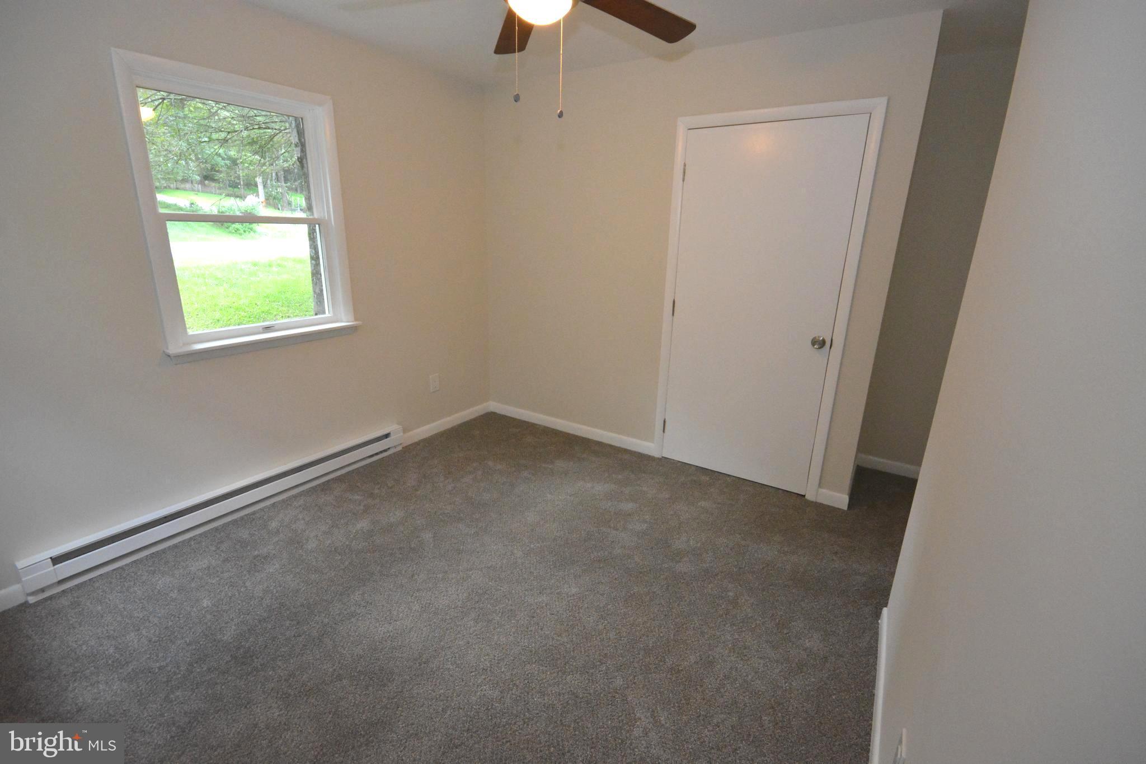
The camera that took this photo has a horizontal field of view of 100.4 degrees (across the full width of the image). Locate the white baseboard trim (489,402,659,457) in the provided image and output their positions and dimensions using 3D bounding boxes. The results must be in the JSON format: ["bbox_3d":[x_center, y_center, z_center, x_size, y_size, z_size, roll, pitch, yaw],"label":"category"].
[{"bbox_3d":[-0.060,0.341,3.694,1.530,0.096,0.016,11,19,31],"label":"white baseboard trim"}]

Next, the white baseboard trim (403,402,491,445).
[{"bbox_3d":[-0.963,0.318,3.713,0.016,0.096,0.923,11,19,31],"label":"white baseboard trim"}]

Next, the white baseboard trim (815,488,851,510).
[{"bbox_3d":[1.480,0.669,2.723,0.164,0.086,0.016,11,19,31],"label":"white baseboard trim"}]

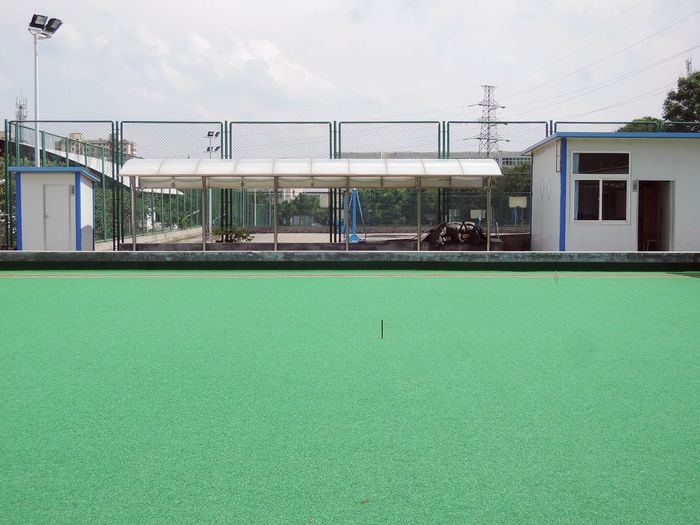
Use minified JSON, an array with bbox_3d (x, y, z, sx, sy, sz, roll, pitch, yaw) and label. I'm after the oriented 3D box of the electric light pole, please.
[{"bbox_3d":[-9.944,-4.283,36.500,0.650,7.800,1.000,2,4,40],"label":"electric light pole"}]

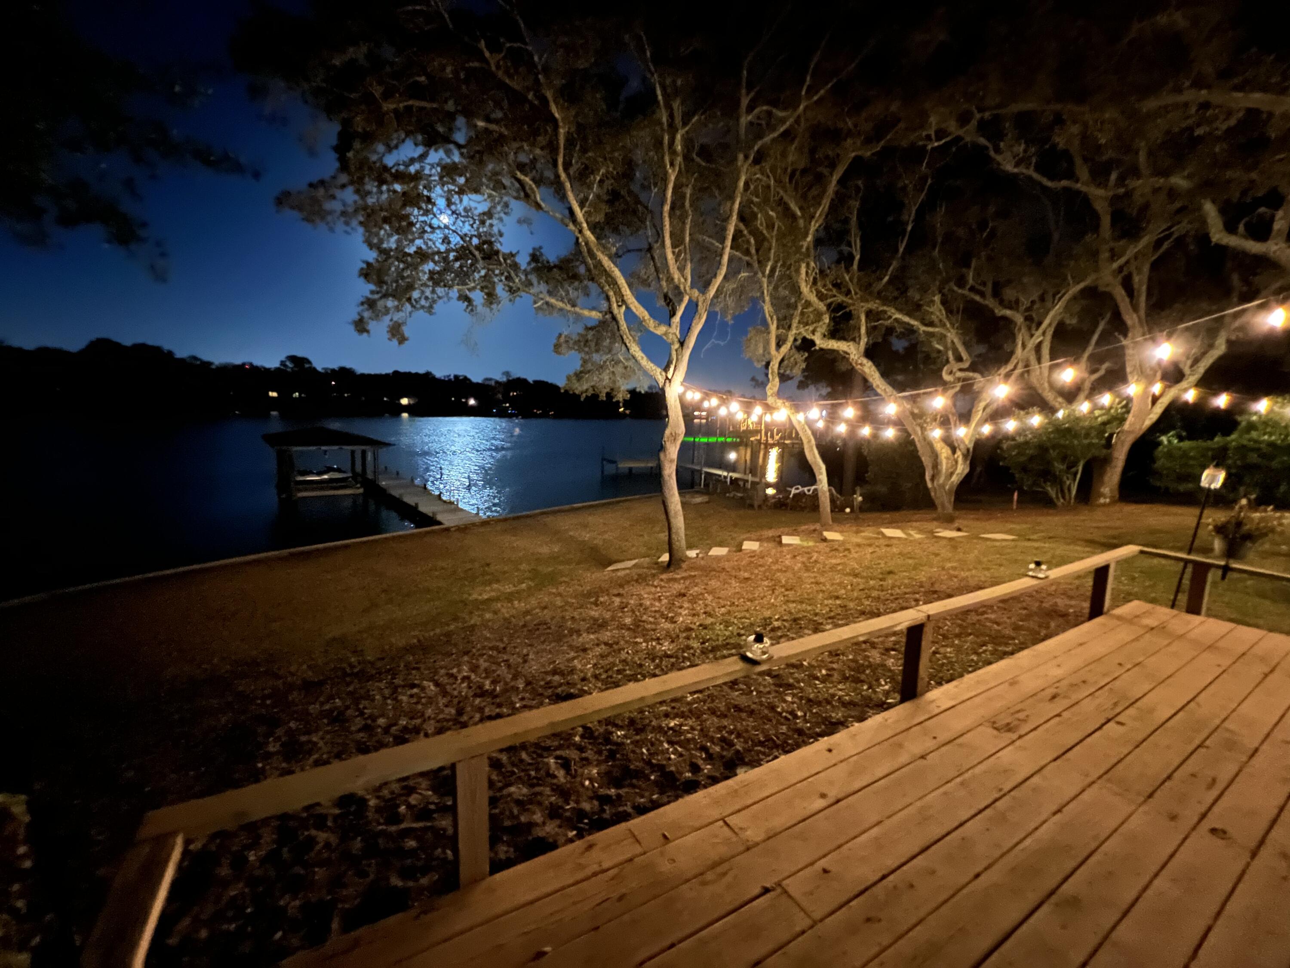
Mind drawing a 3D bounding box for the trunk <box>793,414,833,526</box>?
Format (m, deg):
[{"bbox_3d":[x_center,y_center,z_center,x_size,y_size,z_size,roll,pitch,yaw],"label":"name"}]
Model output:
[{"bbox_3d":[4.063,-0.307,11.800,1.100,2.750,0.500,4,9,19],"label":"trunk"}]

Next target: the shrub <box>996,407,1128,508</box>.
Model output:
[{"bbox_3d":[10.279,-0.684,11.950,2.400,2.450,2.200,8,11,40],"label":"shrub"}]

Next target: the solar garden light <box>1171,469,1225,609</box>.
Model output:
[{"bbox_3d":[4.822,0.599,4.295,0.150,1.570,0.150,-6,15,-41],"label":"solar garden light"}]

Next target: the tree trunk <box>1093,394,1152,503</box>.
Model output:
[{"bbox_3d":[11.550,-0.794,11.750,0.850,2.650,0.600,9,12,44],"label":"tree trunk"}]

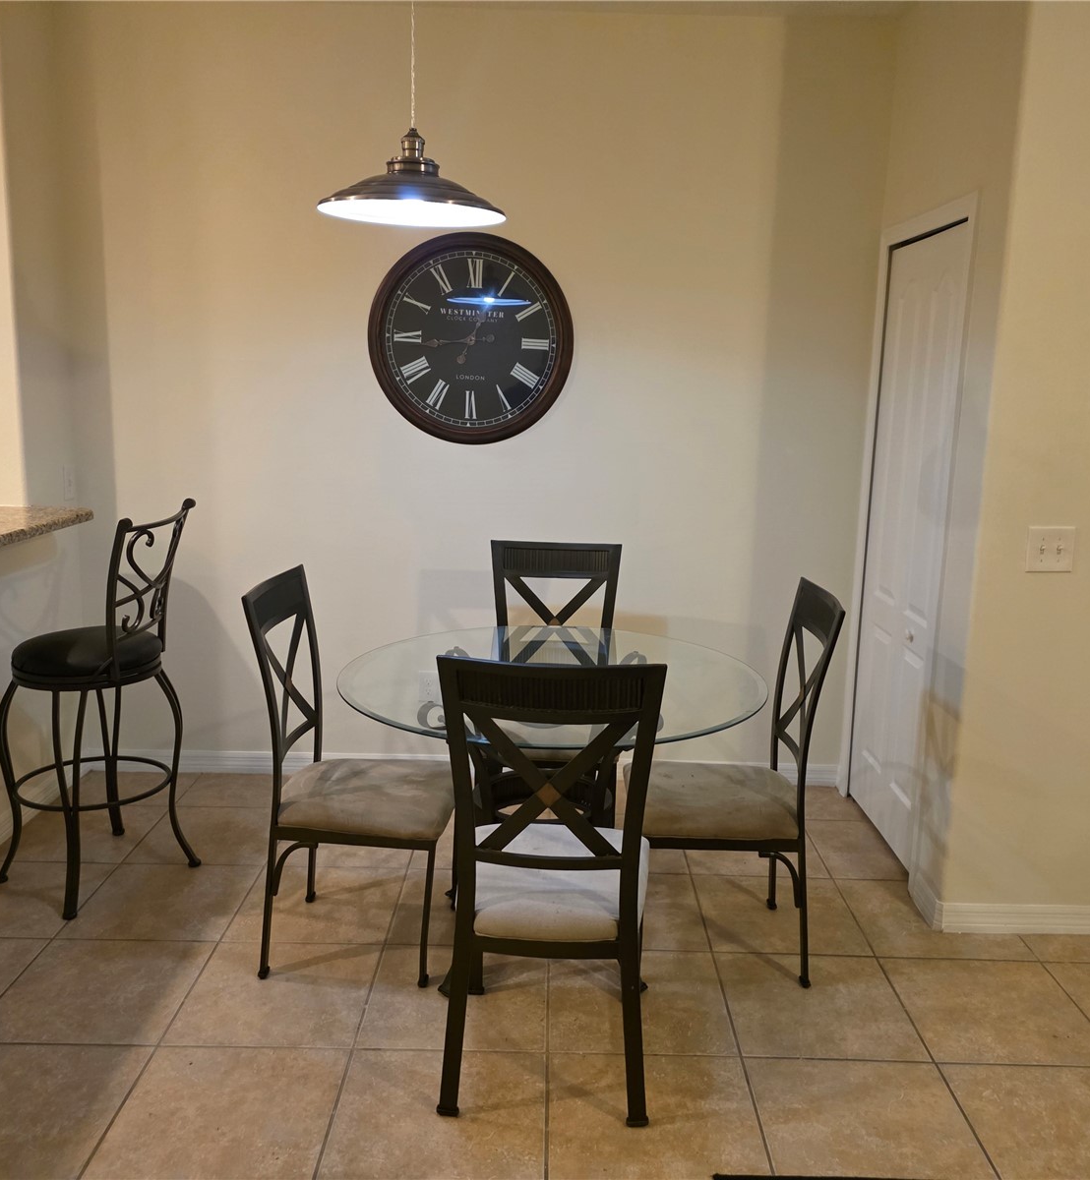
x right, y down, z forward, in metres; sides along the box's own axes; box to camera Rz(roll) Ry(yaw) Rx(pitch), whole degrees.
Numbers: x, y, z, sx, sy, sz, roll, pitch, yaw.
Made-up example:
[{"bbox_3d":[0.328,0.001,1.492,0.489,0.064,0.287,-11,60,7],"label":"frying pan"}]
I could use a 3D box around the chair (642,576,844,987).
[{"bbox_3d":[0.481,0.505,2.876,0.510,1.020,0.460,1,12,0],"label":"chair"}]

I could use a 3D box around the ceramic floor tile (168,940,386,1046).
[{"bbox_3d":[-0.684,1.042,2.704,0.455,0.010,0.455,1,12,0],"label":"ceramic floor tile"}]

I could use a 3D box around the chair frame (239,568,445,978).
[{"bbox_3d":[-0.471,0.486,2.818,0.510,1.020,0.455,2,12,5],"label":"chair frame"}]

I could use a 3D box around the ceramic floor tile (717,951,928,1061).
[{"bbox_3d":[0.695,1.072,2.697,0.455,0.010,0.455,1,12,0],"label":"ceramic floor tile"}]

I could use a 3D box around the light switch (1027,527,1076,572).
[{"bbox_3d":[1.367,-0.108,2.829,0.123,0.125,0.017,1,12,0],"label":"light switch"}]

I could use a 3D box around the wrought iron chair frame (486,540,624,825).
[{"bbox_3d":[0.030,0.387,3.362,0.455,1.015,0.510,1,12,0],"label":"wrought iron chair frame"}]

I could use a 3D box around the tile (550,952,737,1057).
[{"bbox_3d":[0.235,1.056,2.680,0.455,0.010,0.455,1,12,0],"label":"tile"}]

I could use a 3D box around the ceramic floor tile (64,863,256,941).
[{"bbox_3d":[-1.140,0.940,3.157,0.455,0.010,0.455,1,12,0],"label":"ceramic floor tile"}]

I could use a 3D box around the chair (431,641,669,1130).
[{"bbox_3d":[0.016,0.588,2.377,0.455,1.020,0.510,2,12,3],"label":"chair"}]

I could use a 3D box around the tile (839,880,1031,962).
[{"bbox_3d":[1.152,0.983,3.125,0.455,0.010,0.455,1,12,0],"label":"tile"}]

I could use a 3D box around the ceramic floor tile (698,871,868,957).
[{"bbox_3d":[0.699,0.979,3.148,0.455,0.010,0.455,1,12,0],"label":"ceramic floor tile"}]

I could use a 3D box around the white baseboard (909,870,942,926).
[{"bbox_3d":[1.143,0.931,3.126,0.020,0.092,0.200,1,12,0],"label":"white baseboard"}]

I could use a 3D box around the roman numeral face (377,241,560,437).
[{"bbox_3d":[-0.257,-0.890,3.738,0.660,0.660,0.020,1,12,0],"label":"roman numeral face"}]

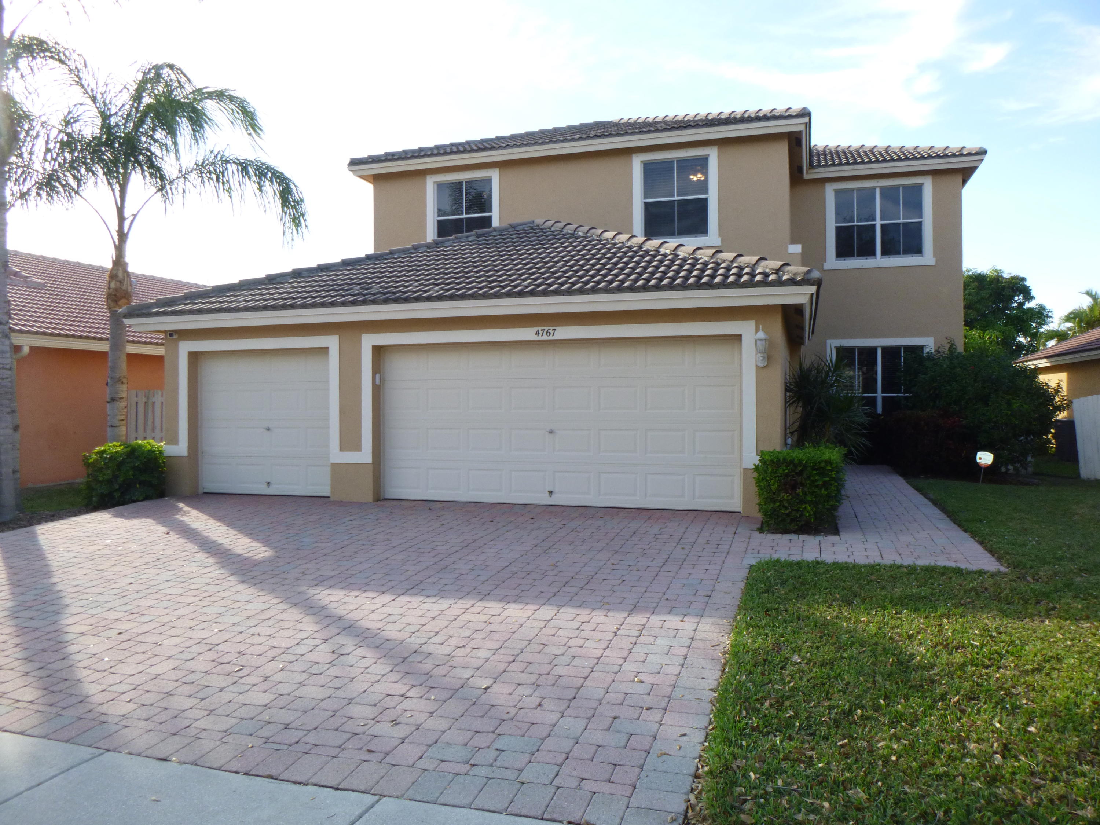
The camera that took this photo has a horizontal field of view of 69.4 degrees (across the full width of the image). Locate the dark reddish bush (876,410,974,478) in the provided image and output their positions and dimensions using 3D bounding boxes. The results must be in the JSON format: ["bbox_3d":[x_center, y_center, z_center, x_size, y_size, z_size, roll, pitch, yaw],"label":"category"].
[{"bbox_3d":[6.542,0.500,13.937,1.300,1.080,1.700,0,0,17],"label":"dark reddish bush"}]

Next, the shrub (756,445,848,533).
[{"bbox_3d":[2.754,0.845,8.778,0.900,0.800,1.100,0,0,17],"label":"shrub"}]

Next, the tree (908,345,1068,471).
[{"bbox_3d":[7.766,-0.100,14.238,2.650,2.250,2.400,0,0,17],"label":"tree"}]

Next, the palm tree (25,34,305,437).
[{"bbox_3d":[-5.950,-2.180,12.300,4.100,6.950,4.100,0,0,17],"label":"palm tree"}]

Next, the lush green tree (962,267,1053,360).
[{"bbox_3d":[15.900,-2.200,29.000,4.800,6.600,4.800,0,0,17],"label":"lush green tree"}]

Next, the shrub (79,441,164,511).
[{"bbox_3d":[-6.050,0.820,11.250,0.880,0.880,0.880,0,0,17],"label":"shrub"}]

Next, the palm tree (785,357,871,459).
[{"bbox_3d":[3.750,0.220,10.750,1.150,1.900,1.150,0,0,17],"label":"palm tree"}]

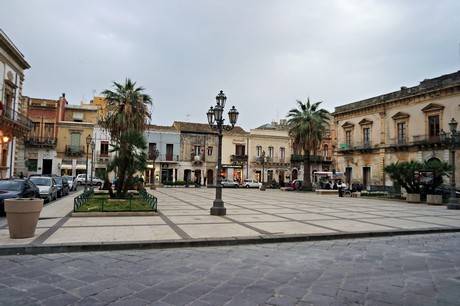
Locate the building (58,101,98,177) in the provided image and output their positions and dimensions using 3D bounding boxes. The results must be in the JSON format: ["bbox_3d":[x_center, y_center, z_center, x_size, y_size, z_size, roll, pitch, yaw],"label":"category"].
[{"bbox_3d":[-22.581,-0.591,46.977,5.000,11.000,7.500,3,-5,-19],"label":"building"}]

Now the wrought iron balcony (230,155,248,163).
[{"bbox_3d":[1.604,0.976,50.677,2.700,1.300,0.900,3,-5,-19],"label":"wrought iron balcony"}]

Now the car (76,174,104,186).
[{"bbox_3d":[-19.709,3.841,43.048,3.900,1.500,1.680,3,-4,-20],"label":"car"}]

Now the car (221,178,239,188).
[{"bbox_3d":[-0.197,5.136,51.545,3.750,1.430,1.600,3,-4,-20],"label":"car"}]

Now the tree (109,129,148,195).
[{"bbox_3d":[-5.564,0.559,16.919,2.200,3.750,2.200,3,-4,-20],"label":"tree"}]

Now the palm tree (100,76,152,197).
[{"bbox_3d":[-6.483,-0.870,19.488,3.200,7.500,3.200,3,-5,-19],"label":"palm tree"}]

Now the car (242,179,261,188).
[{"bbox_3d":[4.048,5.250,52.545,3.700,1.430,1.600,3,-4,-20],"label":"car"}]

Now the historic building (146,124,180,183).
[{"bbox_3d":[-12.479,0.778,54.026,6.600,9.800,9.000,3,-4,-20],"label":"historic building"}]

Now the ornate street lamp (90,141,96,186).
[{"bbox_3d":[-16.416,1.485,36.707,0.550,5.400,0.550,3,-5,-19],"label":"ornate street lamp"}]

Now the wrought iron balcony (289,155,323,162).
[{"bbox_3d":[13.936,0.989,55.095,6.400,1.300,0.950,3,-5,-19],"label":"wrought iron balcony"}]

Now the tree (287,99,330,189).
[{"bbox_3d":[10.740,-1.146,41.976,5.800,12.400,5.800,3,-5,-19],"label":"tree"}]

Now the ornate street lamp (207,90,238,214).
[{"bbox_3d":[-0.378,-0.006,12.964,1.360,5.180,1.300,3,-4,-20],"label":"ornate street lamp"}]

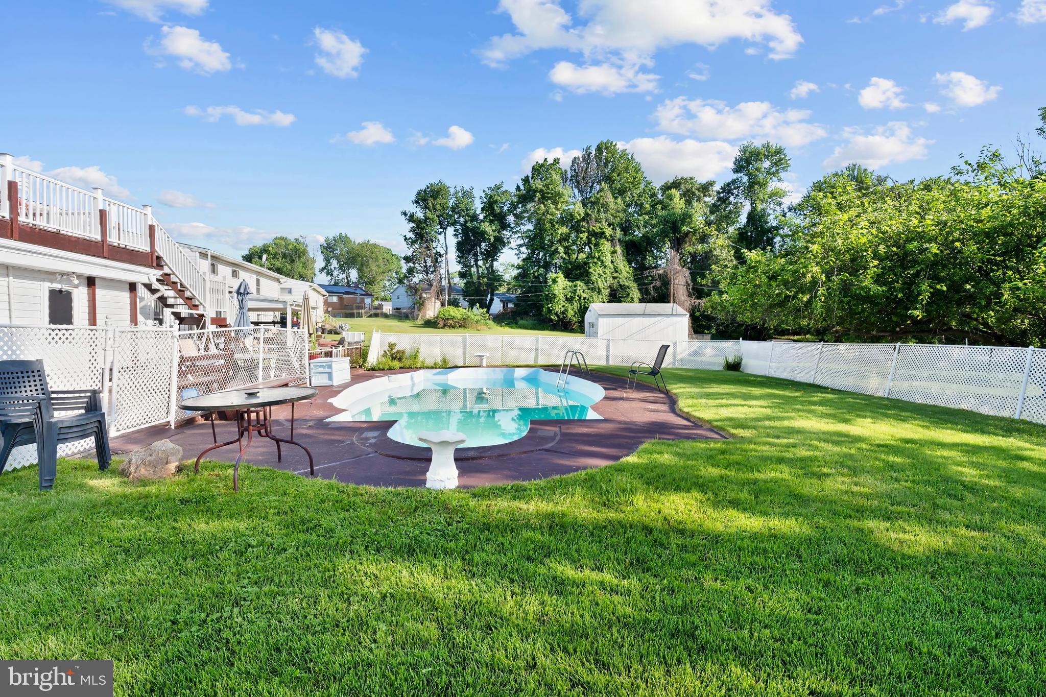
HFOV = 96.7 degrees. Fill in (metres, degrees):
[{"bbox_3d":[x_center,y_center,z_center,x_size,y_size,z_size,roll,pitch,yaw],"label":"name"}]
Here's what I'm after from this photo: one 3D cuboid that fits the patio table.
[{"bbox_3d":[-2.376,0.774,4.133,1.070,0.710,1.070,-1,3,0],"label":"patio table"}]

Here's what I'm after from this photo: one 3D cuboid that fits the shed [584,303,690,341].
[{"bbox_3d":[6.680,-1.220,27.930,5.200,2.950,3.500,0,2,-5],"label":"shed"}]

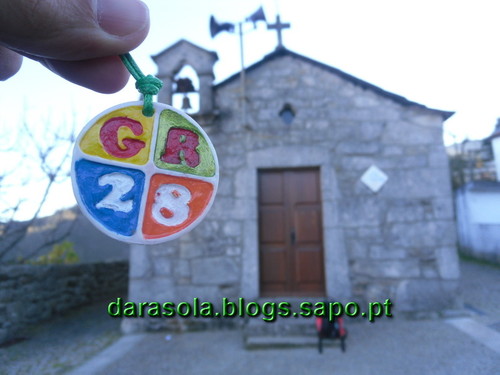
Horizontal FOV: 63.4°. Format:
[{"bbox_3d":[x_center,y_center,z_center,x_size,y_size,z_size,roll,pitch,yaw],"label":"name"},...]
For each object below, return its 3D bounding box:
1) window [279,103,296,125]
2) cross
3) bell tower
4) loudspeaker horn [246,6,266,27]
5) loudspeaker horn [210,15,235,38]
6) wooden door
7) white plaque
[{"bbox_3d":[0.726,-1.416,7.800,0.317,0.422,0.200,-1,-10,1],"label":"window"},{"bbox_3d":[0.581,-3.142,8.132,0.462,0.704,0.110,-1,-10,1],"label":"cross"},{"bbox_3d":[-1.294,-2.200,8.144,1.220,1.500,0.550,-1,-10,1],"label":"bell tower"},{"bbox_3d":[0.126,-3.303,7.811,0.360,0.310,0.310,-13,-13,16],"label":"loudspeaker horn"},{"bbox_3d":[-0.534,-3.125,7.849,0.420,0.390,0.390,1,-10,-5],"label":"loudspeaker horn"},{"bbox_3d":[0.758,0.832,7.479,1.183,2.325,0.200,-1,-10,1],"label":"wooden door"},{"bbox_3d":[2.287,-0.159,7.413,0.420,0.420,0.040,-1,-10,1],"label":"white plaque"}]

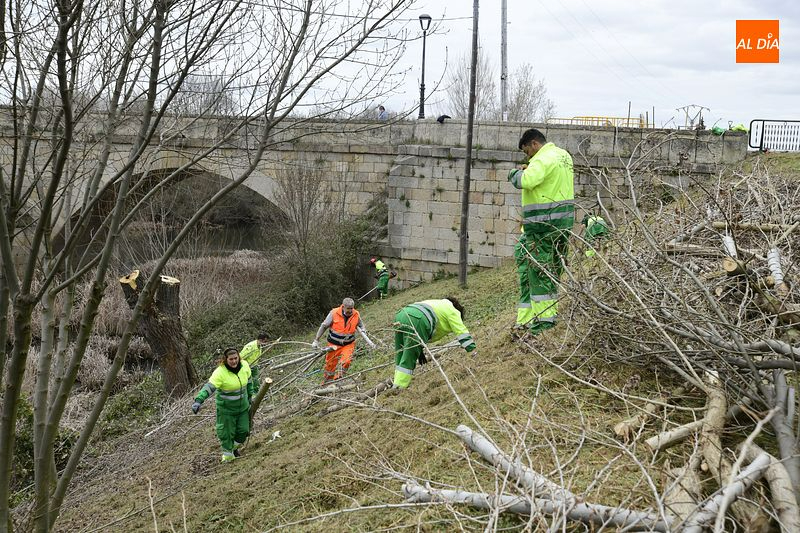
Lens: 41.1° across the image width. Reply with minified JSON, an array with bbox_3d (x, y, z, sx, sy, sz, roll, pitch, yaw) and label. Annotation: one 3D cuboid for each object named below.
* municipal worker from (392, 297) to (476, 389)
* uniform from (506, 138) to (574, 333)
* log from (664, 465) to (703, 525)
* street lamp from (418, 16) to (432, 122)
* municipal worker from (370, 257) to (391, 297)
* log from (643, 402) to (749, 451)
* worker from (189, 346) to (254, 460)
[{"bbox_3d":[0.382,0.852,11.800,0.880,0.950,0.560,-3,9,-24],"label":"municipal worker"},{"bbox_3d":[1.154,-0.237,8.700,0.460,1.520,0.530,6,10,31],"label":"uniform"},{"bbox_3d":[1.027,0.842,3.900,0.125,0.115,0.520,4,11,17],"label":"log"},{"bbox_3d":[0.980,-8.085,43.000,0.520,4.300,0.520,1,9,0],"label":"street lamp"},{"bbox_3d":[-0.722,0.437,40.500,0.700,1.580,0.560,2,9,5],"label":"municipal worker"},{"bbox_3d":[1.298,0.685,4.625,0.563,0.065,0.065,-17,16,-26],"label":"log"},{"bbox_3d":[-2.364,1.851,14.200,0.800,1.500,0.480,-2,9,-19],"label":"worker"}]

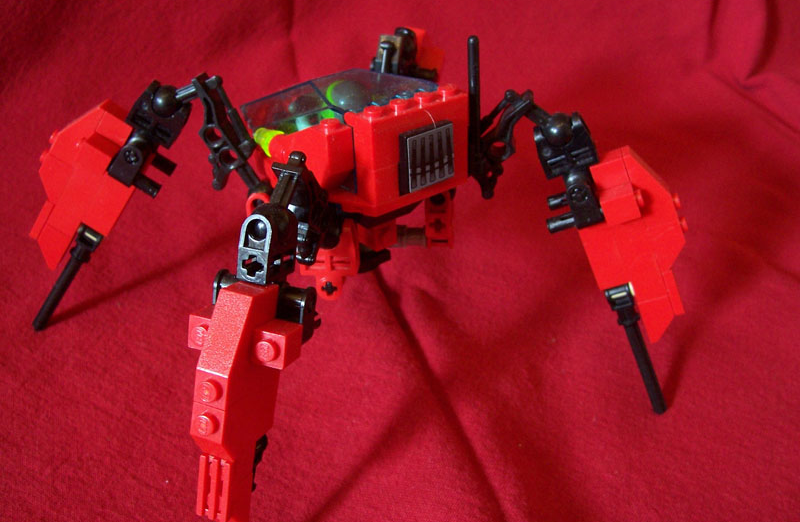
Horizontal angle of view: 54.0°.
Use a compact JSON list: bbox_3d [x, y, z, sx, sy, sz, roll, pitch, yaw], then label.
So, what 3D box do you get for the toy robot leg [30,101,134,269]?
[{"bbox_3d":[-0.105,-0.024,0.260,0.030,0.064,0.024,34,26,-11],"label":"toy robot leg"}]

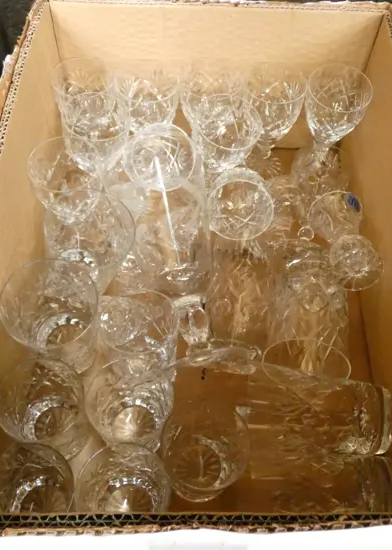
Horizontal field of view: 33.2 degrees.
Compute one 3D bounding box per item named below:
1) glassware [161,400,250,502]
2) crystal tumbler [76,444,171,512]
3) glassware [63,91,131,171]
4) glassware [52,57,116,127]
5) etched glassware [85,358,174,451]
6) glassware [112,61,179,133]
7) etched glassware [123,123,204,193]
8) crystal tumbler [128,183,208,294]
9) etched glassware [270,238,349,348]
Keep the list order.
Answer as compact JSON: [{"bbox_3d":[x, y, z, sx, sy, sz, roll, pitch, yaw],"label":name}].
[{"bbox_3d":[0.007,0.153,0.540,0.073,0.079,0.073,0,57,-1],"label":"glassware"},{"bbox_3d":[-0.061,0.204,0.578,0.080,0.084,0.080,1,54,-2],"label":"crystal tumbler"},{"bbox_3d":[-0.098,-0.117,0.687,0.067,0.130,0.067,0,57,-1],"label":"glassware"},{"bbox_3d":[-0.132,-0.180,0.808,0.073,0.150,0.073,3,54,-1],"label":"glassware"},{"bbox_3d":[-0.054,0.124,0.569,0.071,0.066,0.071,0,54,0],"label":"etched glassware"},{"bbox_3d":[-0.059,-0.177,0.809,0.075,0.150,0.075,3,54,-1],"label":"glassware"},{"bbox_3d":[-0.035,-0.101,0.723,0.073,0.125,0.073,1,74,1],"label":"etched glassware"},{"bbox_3d":[-0.023,-0.041,0.759,0.088,0.088,0.113,-8,63,-7],"label":"crystal tumbler"},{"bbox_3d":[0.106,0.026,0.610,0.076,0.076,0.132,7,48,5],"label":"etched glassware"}]

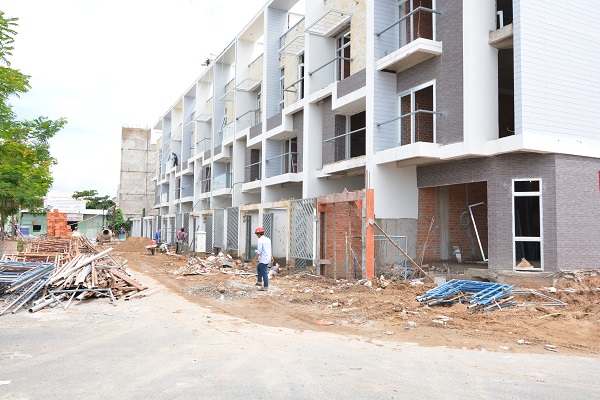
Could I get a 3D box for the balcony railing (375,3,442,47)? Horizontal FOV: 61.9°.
[{"bbox_3d":[3.722,-5.592,17.247,0.870,1.050,2.420,2,-4,-25],"label":"balcony railing"}]

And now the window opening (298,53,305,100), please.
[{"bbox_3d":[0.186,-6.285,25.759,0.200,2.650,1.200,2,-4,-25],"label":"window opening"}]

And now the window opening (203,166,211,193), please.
[{"bbox_3d":[-7.586,-1.574,41.572,0.200,2.200,2.000,2,-4,-25],"label":"window opening"}]

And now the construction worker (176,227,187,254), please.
[{"bbox_3d":[-7.754,2.670,32.800,0.550,1.670,0.360,1,-3,-6],"label":"construction worker"}]

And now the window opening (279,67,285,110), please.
[{"bbox_3d":[-0.952,-6.203,28.162,0.200,2.600,0.750,2,-4,-25],"label":"window opening"}]

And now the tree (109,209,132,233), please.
[{"bbox_3d":[-26.566,3.419,74.000,3.600,4.400,3.400,2,-4,-26],"label":"tree"}]

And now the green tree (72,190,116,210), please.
[{"bbox_3d":[-35.346,2.322,86.000,7.600,7.400,7.200,2,-4,-26],"label":"green tree"}]

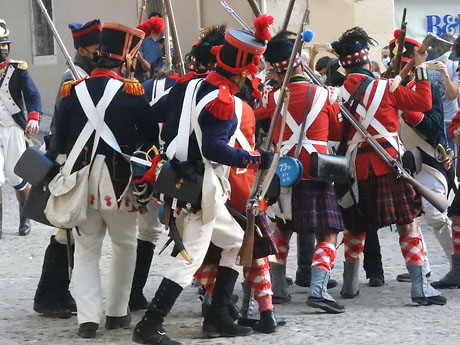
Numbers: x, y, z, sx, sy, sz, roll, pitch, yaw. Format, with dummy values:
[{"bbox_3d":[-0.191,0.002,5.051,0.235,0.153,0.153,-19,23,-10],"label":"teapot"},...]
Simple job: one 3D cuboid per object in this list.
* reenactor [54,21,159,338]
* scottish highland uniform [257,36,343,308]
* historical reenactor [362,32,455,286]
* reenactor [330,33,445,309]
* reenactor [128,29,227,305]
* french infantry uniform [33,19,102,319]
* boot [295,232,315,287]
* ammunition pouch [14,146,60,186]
[{"bbox_3d":[-0.733,0.032,11.770,0.620,1.830,0.460,0,4,5],"label":"reenactor"},{"bbox_3d":[0.460,-0.023,12.768,0.640,1.790,0.500,1,4,7],"label":"scottish highland uniform"},{"bbox_3d":[1.295,-0.106,14.003,0.580,1.770,0.620,-4,6,-41],"label":"historical reenactor"},{"bbox_3d":[1.013,-0.043,13.092,0.680,1.780,0.580,2,5,30],"label":"reenactor"},{"bbox_3d":[-0.383,-0.003,12.770,0.600,1.750,0.500,2,5,30],"label":"reenactor"},{"bbox_3d":[-0.990,-0.020,12.459,0.520,1.830,0.550,-4,6,-41],"label":"french infantry uniform"},{"bbox_3d":[0.552,0.581,14.001,0.290,0.400,0.130,-3,5,-30],"label":"boot"},{"bbox_3d":[-1.188,-0.037,12.300,0.220,0.190,0.100,27,5,19],"label":"ammunition pouch"}]

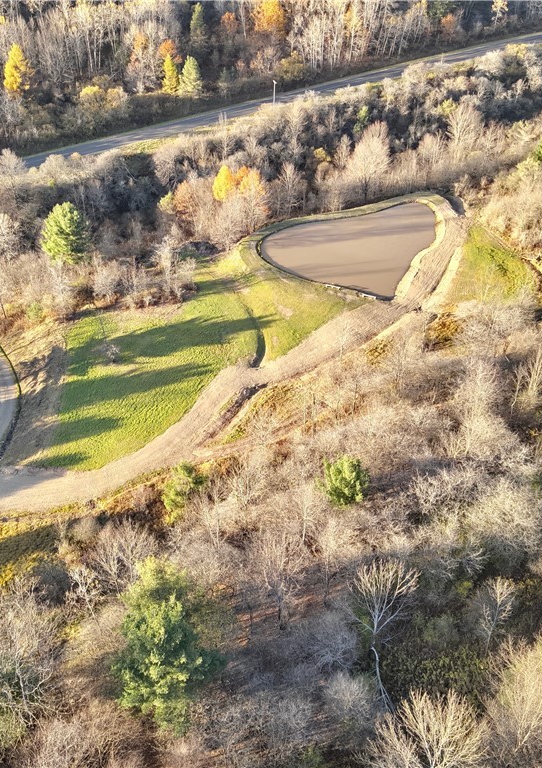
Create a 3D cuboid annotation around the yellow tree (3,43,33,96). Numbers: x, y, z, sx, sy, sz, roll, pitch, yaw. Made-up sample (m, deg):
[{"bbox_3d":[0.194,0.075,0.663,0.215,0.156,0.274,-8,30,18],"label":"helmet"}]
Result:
[{"bbox_3d":[-85.418,-106.033,240.185,9.810,17.310,9.810,0,35,0],"label":"yellow tree"}]

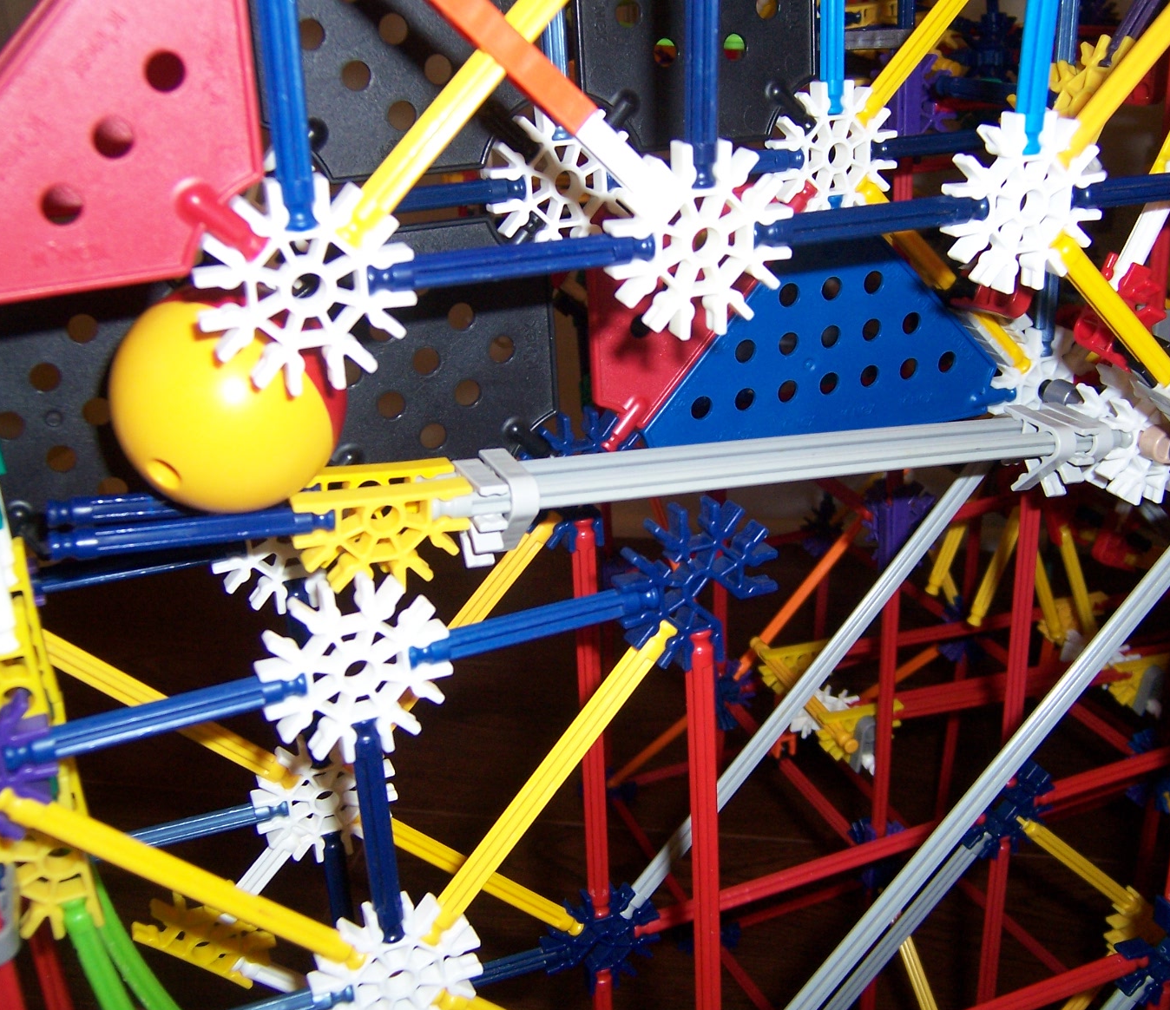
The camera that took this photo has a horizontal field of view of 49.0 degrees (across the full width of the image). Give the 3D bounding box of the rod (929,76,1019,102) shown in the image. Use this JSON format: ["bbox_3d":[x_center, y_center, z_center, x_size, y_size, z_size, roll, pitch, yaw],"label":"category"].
[{"bbox_3d":[0.119,-0.120,0.373,0.006,0.006,0.054,-12,25,-20],"label":"rod"}]

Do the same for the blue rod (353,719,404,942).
[{"bbox_3d":[-0.042,0.067,0.263,0.006,0.054,0.006,-12,23,-20],"label":"blue rod"}]

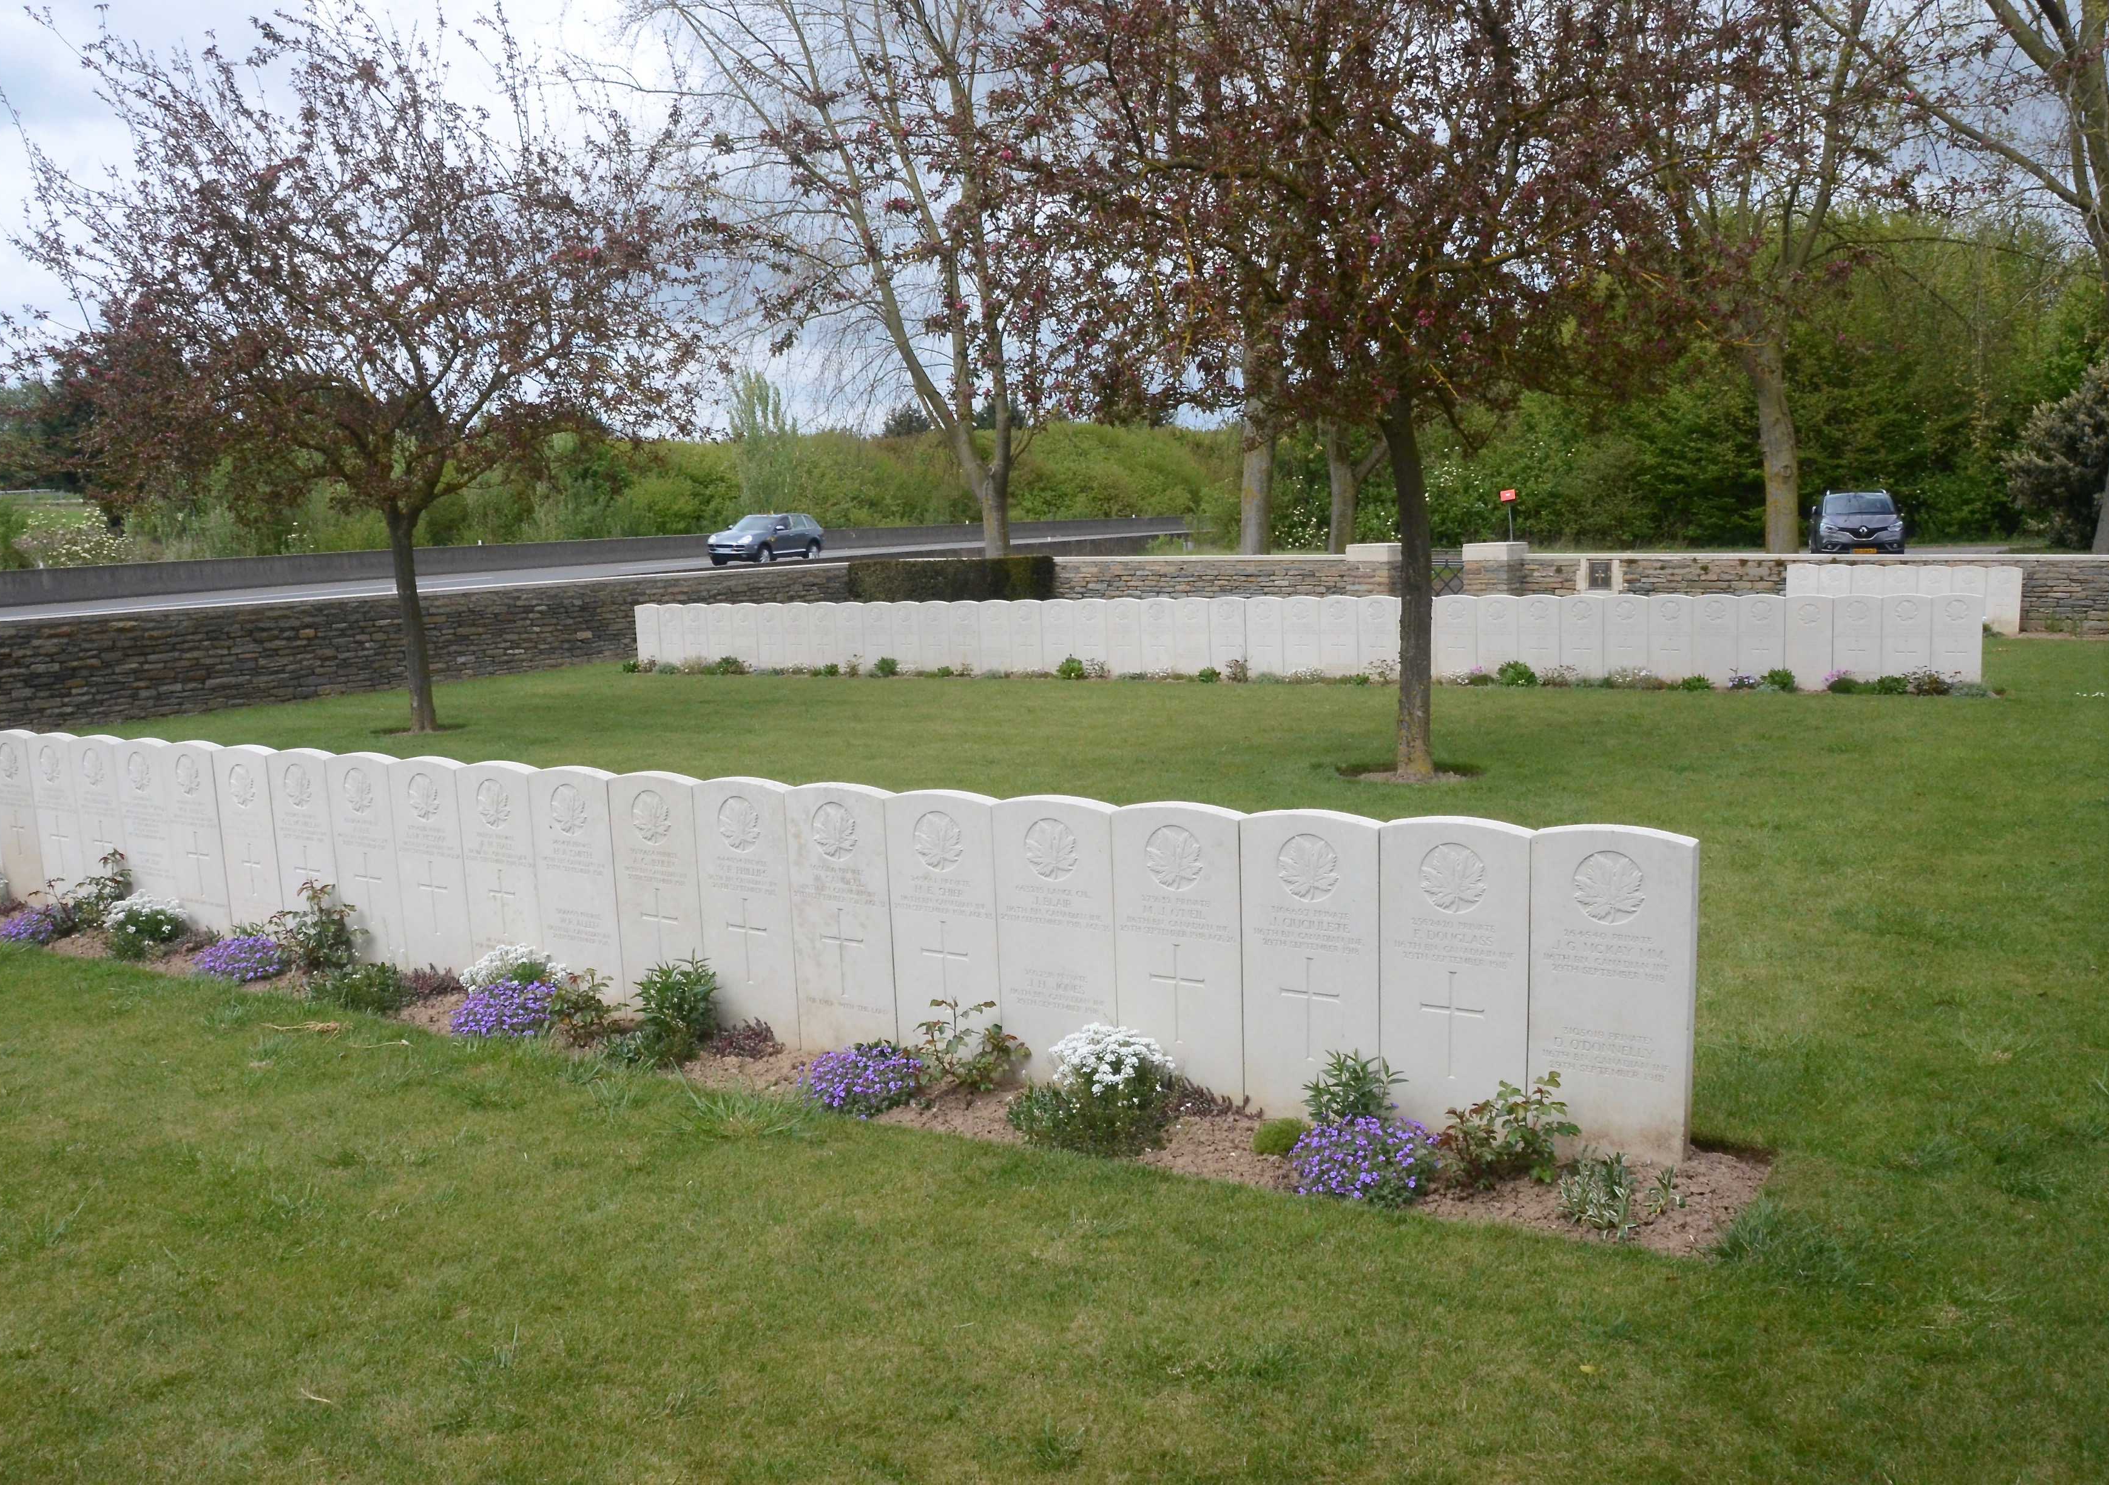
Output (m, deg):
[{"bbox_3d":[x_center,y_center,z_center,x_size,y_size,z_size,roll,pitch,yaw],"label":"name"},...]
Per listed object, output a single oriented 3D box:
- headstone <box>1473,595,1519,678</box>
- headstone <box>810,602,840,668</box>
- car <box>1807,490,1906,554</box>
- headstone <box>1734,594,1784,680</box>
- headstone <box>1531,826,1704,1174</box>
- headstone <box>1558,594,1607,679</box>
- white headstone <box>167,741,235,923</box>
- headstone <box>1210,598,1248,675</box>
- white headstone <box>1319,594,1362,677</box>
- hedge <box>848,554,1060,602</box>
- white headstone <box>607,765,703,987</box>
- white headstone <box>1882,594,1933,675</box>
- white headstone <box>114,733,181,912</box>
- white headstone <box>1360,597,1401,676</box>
[{"bbox_3d":[4.043,-0.931,15.262,0.381,0.800,0.078,2,9,30],"label":"headstone"},{"bbox_3d":[-2.582,-1.198,19.124,0.381,0.825,0.078,3,10,30],"label":"headstone"},{"bbox_3d":[18.622,-5.028,38.990,1.880,1.660,4.600,1,8,21],"label":"car"},{"bbox_3d":[5.961,-0.854,14.120,0.381,0.813,0.076,2,9,30],"label":"headstone"},{"bbox_3d":[1.329,0.593,3.994,0.381,0.790,0.078,3,10,31],"label":"headstone"},{"bbox_3d":[4.713,-0.914,14.958,0.381,0.825,0.078,3,10,30],"label":"headstone"},{"bbox_3d":[-3.522,0.402,6.959,0.381,0.810,0.078,3,10,31],"label":"white headstone"},{"bbox_3d":[1.726,-1.023,16.484,0.380,0.800,0.076,3,10,30],"label":"headstone"},{"bbox_3d":[2.723,-0.990,15.995,0.381,0.813,0.076,2,9,30],"label":"white headstone"},{"bbox_3d":[-1.635,-2.380,26.881,2.950,1.120,1.500,2,9,30],"label":"hedge"},{"bbox_3d":[-1.278,0.504,5.525,0.380,0.830,0.076,3,10,31],"label":"white headstone"},{"bbox_3d":[7.027,-0.841,13.846,0.381,0.770,0.078,2,9,30],"label":"white headstone"},{"bbox_3d":[-3.837,0.388,7.164,0.381,0.810,0.078,3,10,31],"label":"white headstone"},{"bbox_3d":[3.040,-0.970,15.731,0.380,0.800,0.076,3,10,30],"label":"white headstone"}]

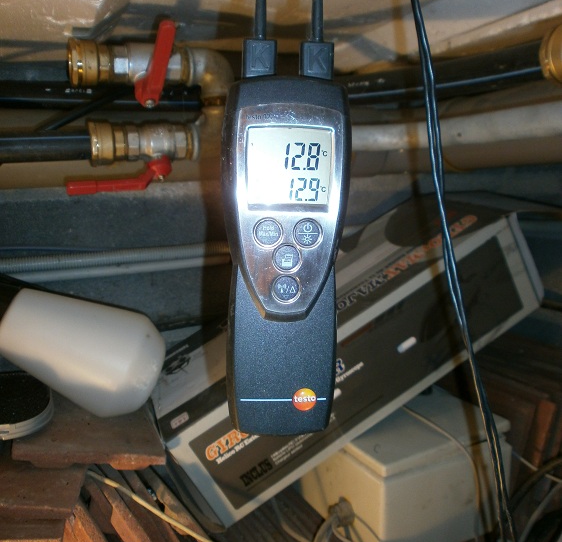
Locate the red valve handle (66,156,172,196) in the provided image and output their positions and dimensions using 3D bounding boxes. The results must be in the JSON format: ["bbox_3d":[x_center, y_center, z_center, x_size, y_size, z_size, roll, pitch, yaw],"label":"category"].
[{"bbox_3d":[-0.185,-0.111,0.680,0.118,0.045,0.026,-6,14,-24],"label":"red valve handle"}]

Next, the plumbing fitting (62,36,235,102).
[{"bbox_3d":[-0.148,-0.229,0.665,0.178,0.070,0.058,-4,16,-20],"label":"plumbing fitting"}]

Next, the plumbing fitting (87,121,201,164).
[{"bbox_3d":[-0.160,-0.149,0.680,0.120,0.050,0.050,-4,16,-20],"label":"plumbing fitting"}]

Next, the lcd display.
[{"bbox_3d":[0.004,-0.051,0.283,0.041,0.040,0.006,1,7,-4],"label":"lcd display"}]

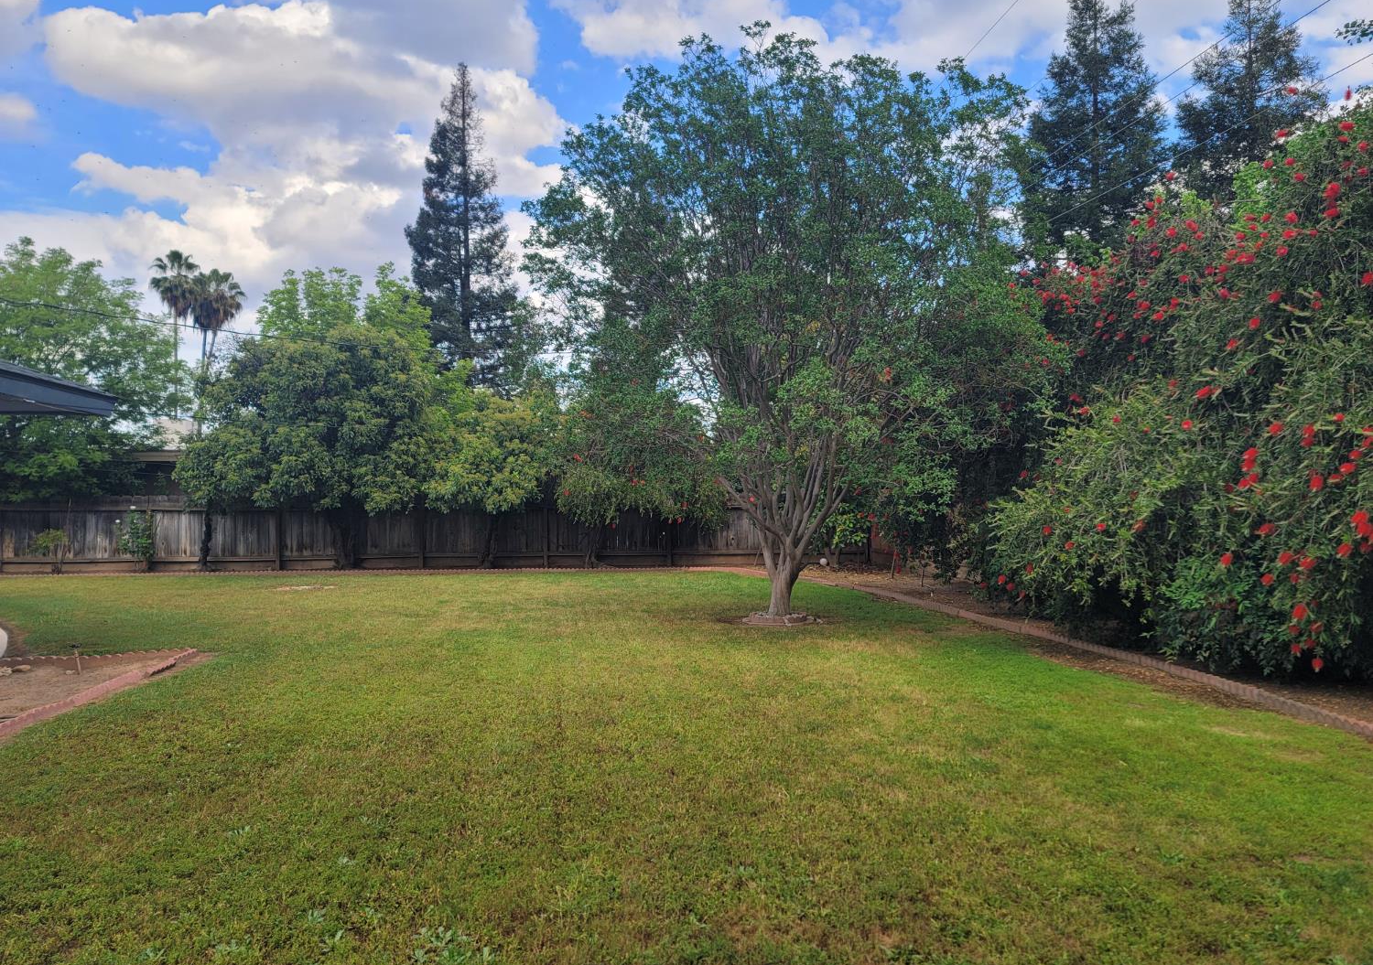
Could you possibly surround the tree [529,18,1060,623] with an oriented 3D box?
[{"bbox_3d":[1.405,-2.207,13.600,7.209,8.136,6.600,0,-1,0],"label":"tree"}]

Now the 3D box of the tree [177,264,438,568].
[{"bbox_3d":[-8.389,-1.476,22.000,5.807,6.735,5.000,0,-1,0],"label":"tree"}]

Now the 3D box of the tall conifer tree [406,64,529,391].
[{"bbox_3d":[-10.226,-8.527,46.000,5.800,21.810,5.600,0,-1,0],"label":"tall conifer tree"}]

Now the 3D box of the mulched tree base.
[{"bbox_3d":[1.290,1.870,13.650,1.100,0.150,1.050,0,-1,0],"label":"mulched tree base"}]

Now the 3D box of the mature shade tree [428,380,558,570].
[{"bbox_3d":[-4.383,-0.240,22.200,2.978,4.251,3.000,0,-1,0],"label":"mature shade tree"}]

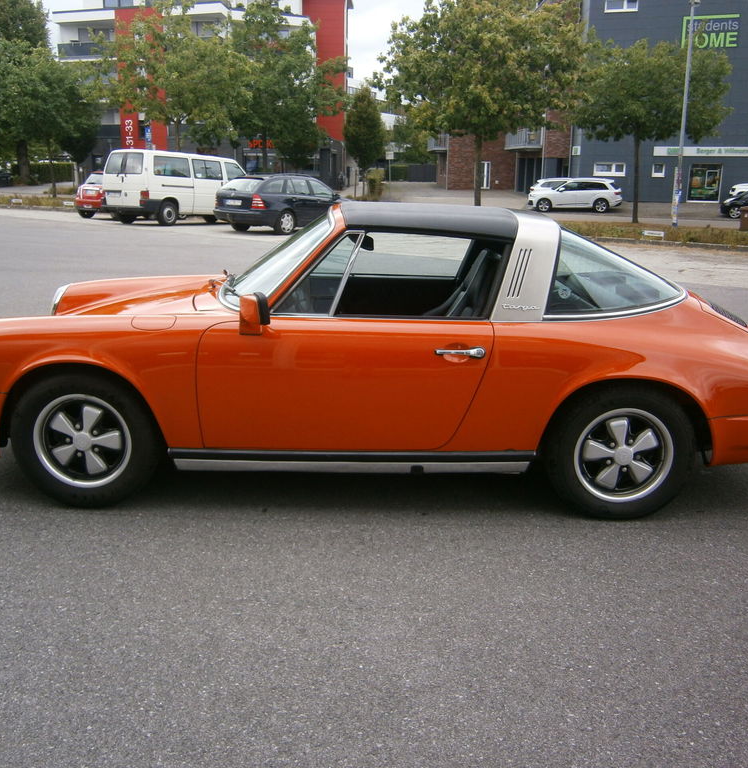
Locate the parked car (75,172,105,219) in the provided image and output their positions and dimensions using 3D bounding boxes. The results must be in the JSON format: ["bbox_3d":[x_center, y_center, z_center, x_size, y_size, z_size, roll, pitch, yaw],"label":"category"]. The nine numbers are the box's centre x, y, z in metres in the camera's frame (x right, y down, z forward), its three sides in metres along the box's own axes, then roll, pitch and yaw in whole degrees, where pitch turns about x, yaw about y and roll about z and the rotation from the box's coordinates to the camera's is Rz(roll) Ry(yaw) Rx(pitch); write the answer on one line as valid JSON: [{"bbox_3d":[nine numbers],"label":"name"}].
[{"bbox_3d":[-7.832,-6.189,25.187,1.690,1.430,3.700,10,17,29],"label":"parked car"}]

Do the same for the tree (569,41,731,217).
[{"bbox_3d":[11.355,-10.373,31.932,5.900,7.190,5.900,1,15,0],"label":"tree"}]

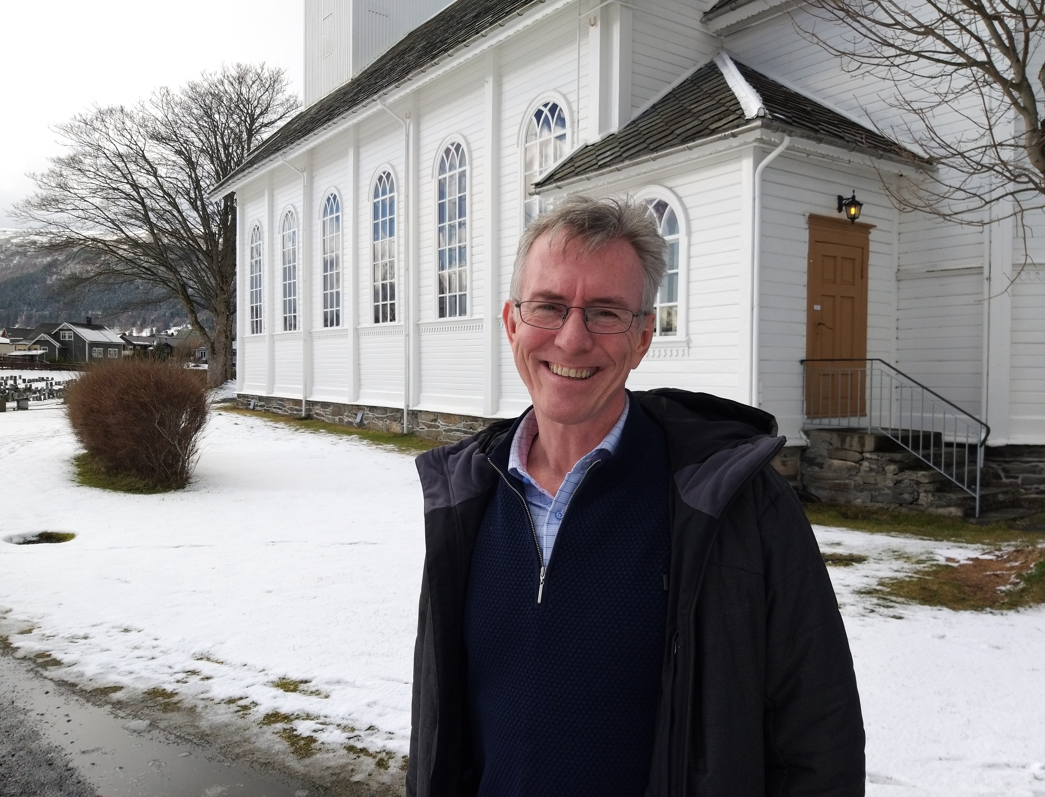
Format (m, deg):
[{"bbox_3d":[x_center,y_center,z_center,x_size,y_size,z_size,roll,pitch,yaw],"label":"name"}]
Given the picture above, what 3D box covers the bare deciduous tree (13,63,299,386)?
[{"bbox_3d":[-18.455,-9.023,43.000,15.800,16.800,14.000,0,2,0],"label":"bare deciduous tree"}]

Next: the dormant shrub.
[{"bbox_3d":[-5.524,0.340,11.900,1.850,1.650,2.100,-1,2,-36],"label":"dormant shrub"}]

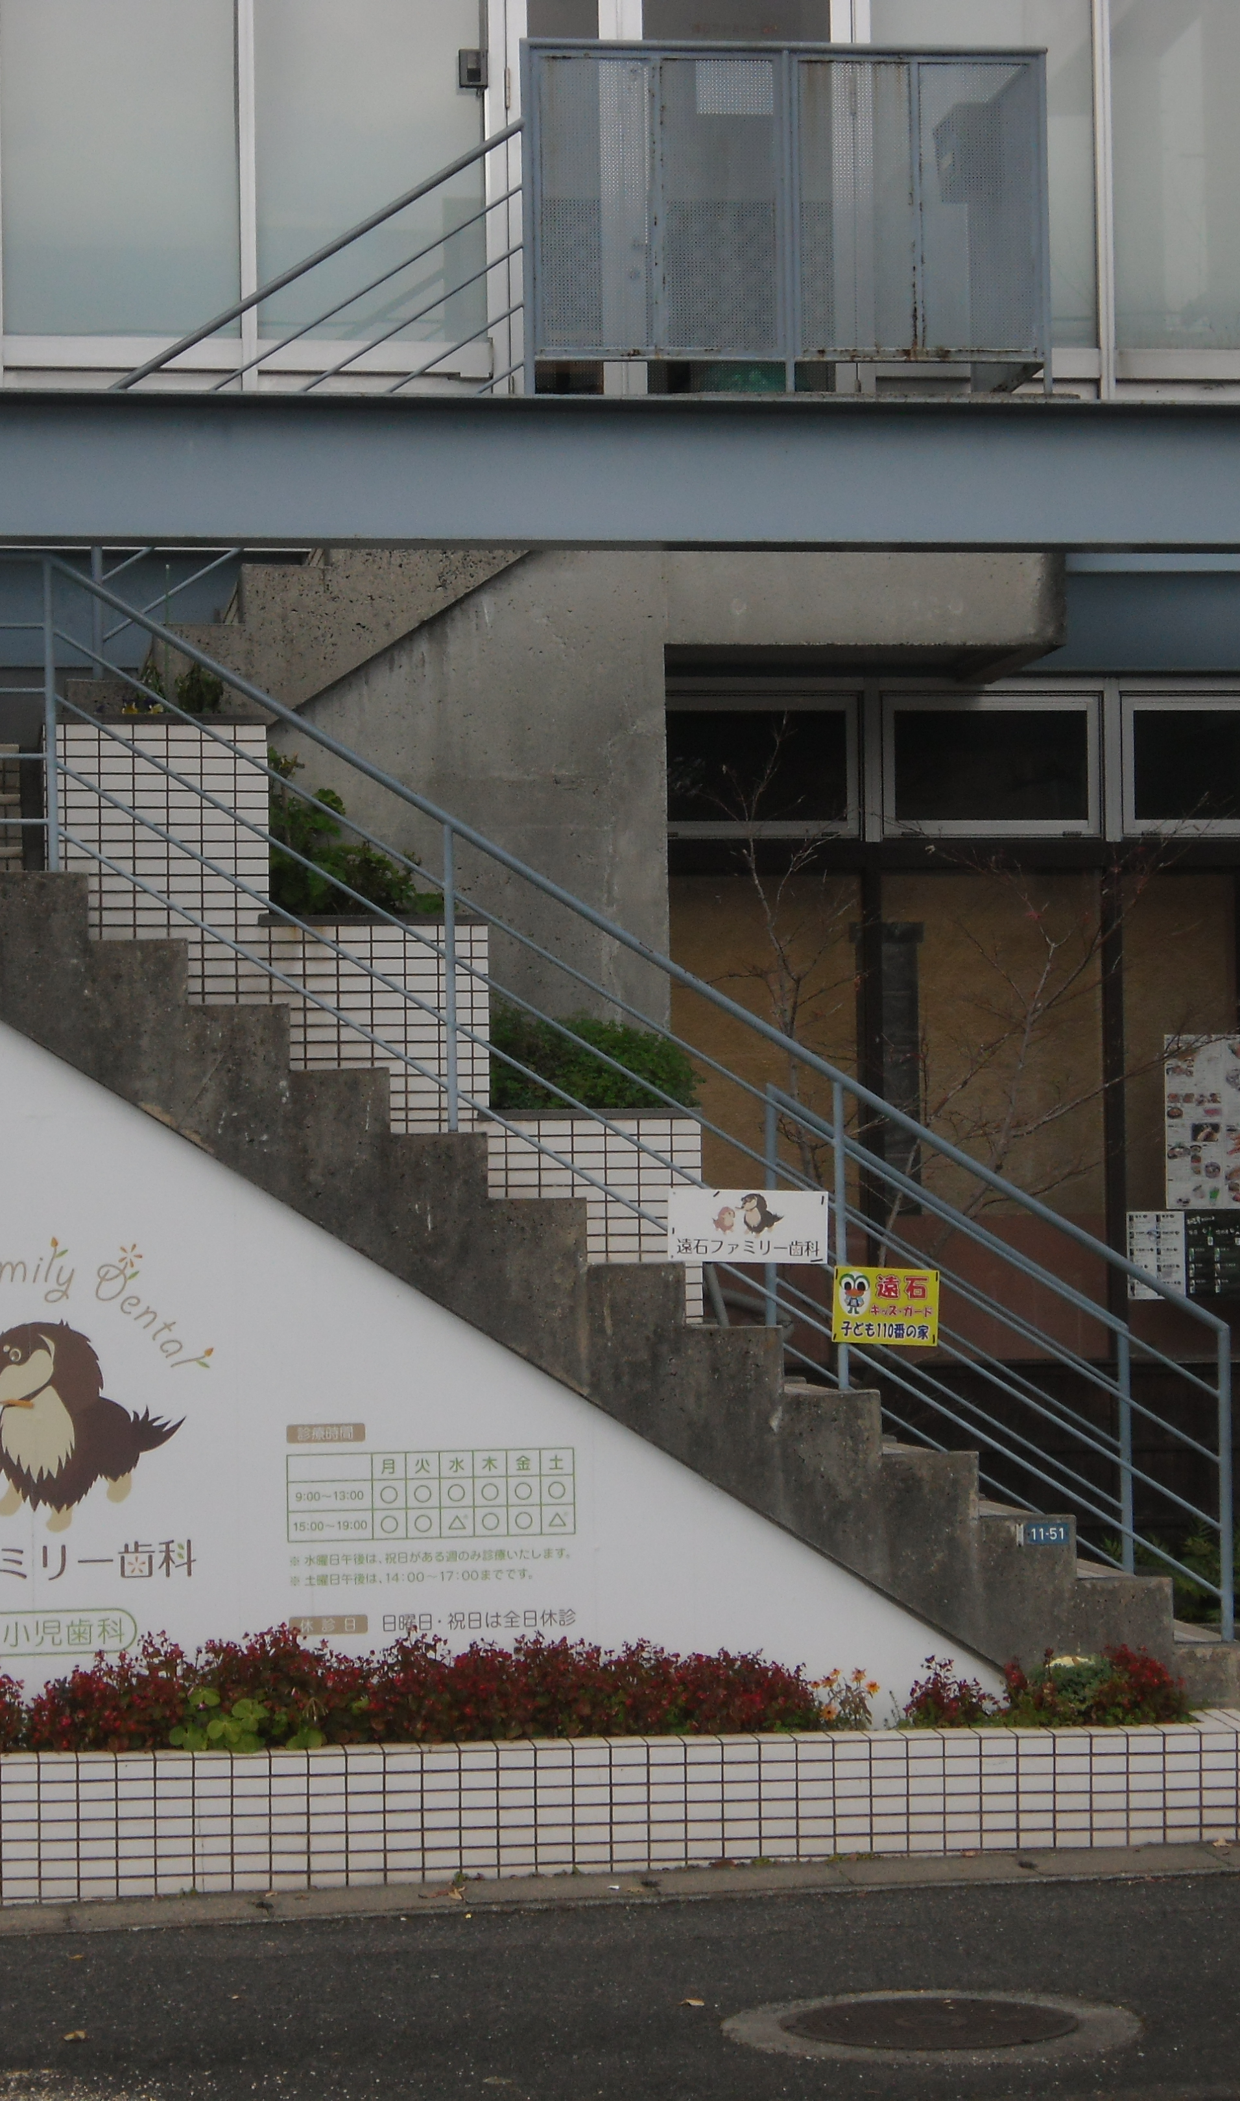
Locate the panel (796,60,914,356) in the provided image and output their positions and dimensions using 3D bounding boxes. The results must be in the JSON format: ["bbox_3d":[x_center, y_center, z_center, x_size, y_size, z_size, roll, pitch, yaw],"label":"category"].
[{"bbox_3d":[0.726,-2.611,16.294,0.372,0.936,0.036,0,-3,-8],"label":"panel"}]

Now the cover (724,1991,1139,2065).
[{"bbox_3d":[0.676,2.138,11.422,0.910,0.040,0.910,-2,-1,0],"label":"cover"}]

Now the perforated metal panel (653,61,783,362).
[{"bbox_3d":[0.306,-2.610,16.238,0.407,0.944,0.036,0,-3,-8],"label":"perforated metal panel"}]

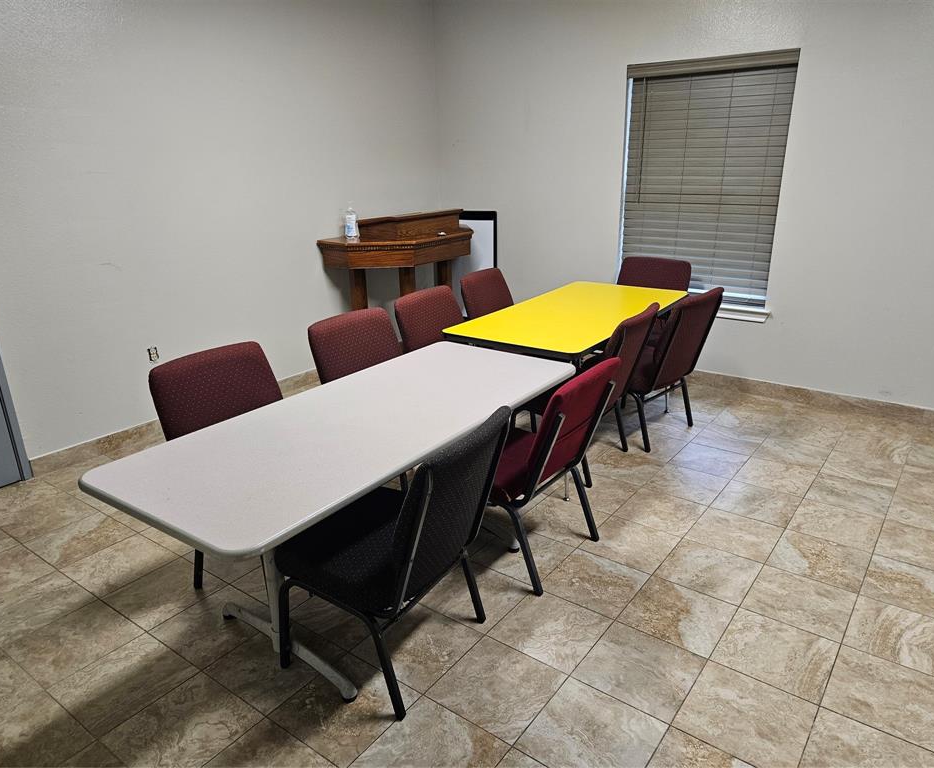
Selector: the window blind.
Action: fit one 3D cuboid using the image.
[{"bbox_3d":[1.510,-1.310,4.454,1.050,1.480,0.070,12,23,35],"label":"window blind"}]

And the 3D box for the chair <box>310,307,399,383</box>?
[{"bbox_3d":[-0.322,0.139,3.210,0.610,0.860,0.510,13,24,36],"label":"chair"}]

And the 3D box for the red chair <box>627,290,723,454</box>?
[{"bbox_3d":[1.010,-0.130,3.914,0.610,0.850,0.510,16,26,41],"label":"red chair"}]

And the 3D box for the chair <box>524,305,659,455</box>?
[{"bbox_3d":[0.560,0.012,3.540,0.610,0.845,0.510,11,22,31],"label":"chair"}]

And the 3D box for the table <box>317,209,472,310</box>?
[{"bbox_3d":[-0.416,-0.669,5.110,0.730,1.165,1.290,12,23,35],"label":"table"}]

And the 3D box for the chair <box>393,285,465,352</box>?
[{"bbox_3d":[0.017,-0.047,3.729,0.610,0.860,0.510,11,22,31],"label":"chair"}]

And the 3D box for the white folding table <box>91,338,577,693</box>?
[{"bbox_3d":[-0.317,0.438,2.536,0.775,0.730,1.780,12,23,34],"label":"white folding table"}]

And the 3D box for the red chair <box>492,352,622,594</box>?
[{"bbox_3d":[0.235,0.305,2.723,0.610,0.835,0.500,12,23,35],"label":"red chair"}]

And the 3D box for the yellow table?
[{"bbox_3d":[0.629,-0.060,3.909,0.770,0.740,1.560,12,23,33],"label":"yellow table"}]

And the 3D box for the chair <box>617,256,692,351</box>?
[{"bbox_3d":[1.127,-0.381,4.616,0.510,0.865,0.610,15,25,39],"label":"chair"}]

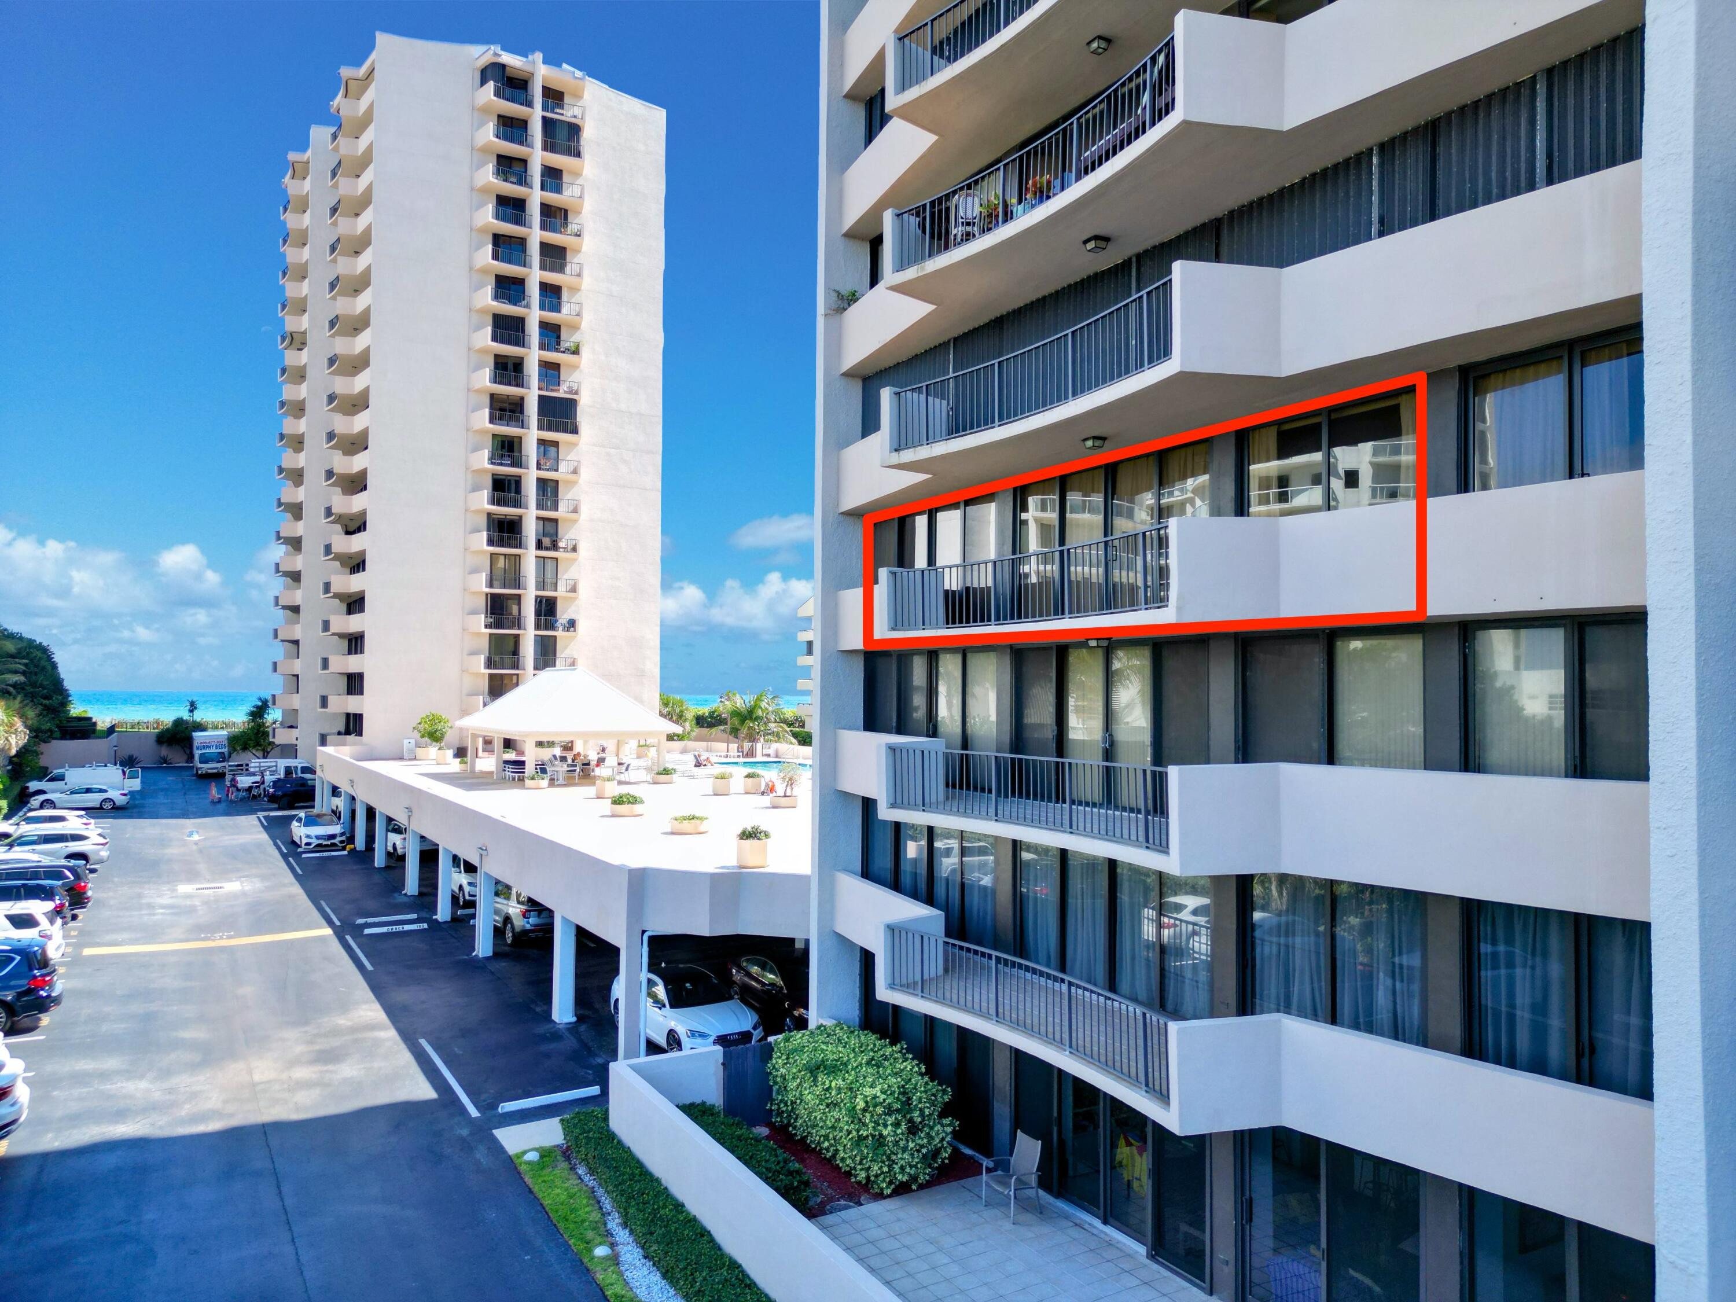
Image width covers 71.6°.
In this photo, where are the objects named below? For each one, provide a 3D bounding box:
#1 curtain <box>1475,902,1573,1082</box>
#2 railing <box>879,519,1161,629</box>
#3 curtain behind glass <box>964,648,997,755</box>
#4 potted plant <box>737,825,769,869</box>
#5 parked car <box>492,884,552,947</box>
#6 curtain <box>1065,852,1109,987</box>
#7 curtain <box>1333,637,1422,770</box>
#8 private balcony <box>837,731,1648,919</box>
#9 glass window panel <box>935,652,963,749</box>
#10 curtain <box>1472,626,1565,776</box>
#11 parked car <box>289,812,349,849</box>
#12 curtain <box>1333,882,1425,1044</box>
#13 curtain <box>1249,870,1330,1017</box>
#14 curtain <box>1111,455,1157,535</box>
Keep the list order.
[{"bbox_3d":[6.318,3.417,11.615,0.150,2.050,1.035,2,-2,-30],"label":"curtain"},{"bbox_3d":[1.858,-0.813,15.349,0.345,0.888,6.015,2,-2,-29],"label":"railing"},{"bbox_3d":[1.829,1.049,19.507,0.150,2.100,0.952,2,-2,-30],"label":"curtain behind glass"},{"bbox_3d":[-2.200,3.729,23.023,0.610,0.800,0.610,1,-2,-5],"label":"potted plant"},{"bbox_3d":[-10.055,7.561,35.923,2.000,1.770,5.030,2,-2,-30],"label":"parked car"},{"bbox_3d":[3.206,3.732,17.417,0.120,2.252,0.928,2,-2,-29],"label":"curtain"},{"bbox_3d":[5.609,0.943,13.244,0.120,2.266,1.113,2,-2,-29],"label":"curtain"},{"bbox_3d":[2.571,1.847,15.612,2.250,1.139,14.750,2,-2,-30],"label":"private balcony"},{"bbox_3d":[1.425,1.165,20.738,0.120,2.292,0.795,2,-2,-29],"label":"glass window panel"},{"bbox_3d":[6.397,0.899,11.834,0.120,2.266,0.901,2,-2,-29],"label":"curtain"},{"bbox_3d":[-25.771,8.344,56.495,1.920,1.480,5.200,2,-2,-31],"label":"parked car"},{"bbox_3d":[5.576,3.599,13.173,0.120,2.252,1.113,2,-2,-29],"label":"curtain"},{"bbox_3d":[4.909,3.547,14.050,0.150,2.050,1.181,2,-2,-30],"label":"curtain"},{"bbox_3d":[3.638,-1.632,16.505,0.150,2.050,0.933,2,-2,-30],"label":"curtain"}]

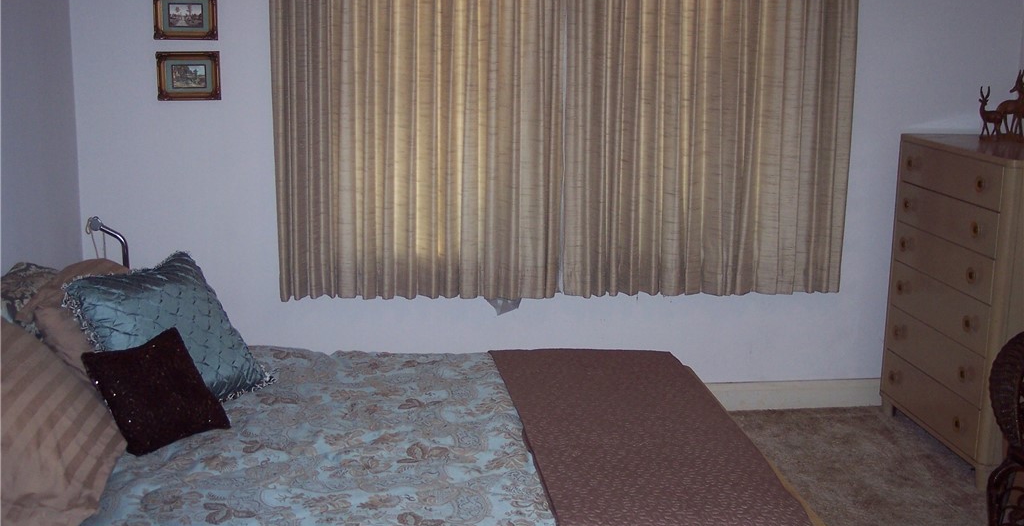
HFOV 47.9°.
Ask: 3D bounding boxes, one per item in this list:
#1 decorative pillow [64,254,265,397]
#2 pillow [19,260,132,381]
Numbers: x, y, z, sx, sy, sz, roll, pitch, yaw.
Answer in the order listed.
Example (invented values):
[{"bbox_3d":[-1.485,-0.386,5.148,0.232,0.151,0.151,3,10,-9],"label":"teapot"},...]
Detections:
[{"bbox_3d":[-0.941,0.202,3.193,0.150,0.470,0.470,-39,-9,27],"label":"decorative pillow"},{"bbox_3d":[-1.099,0.222,3.224,0.160,0.450,0.580,-33,8,7],"label":"pillow"}]

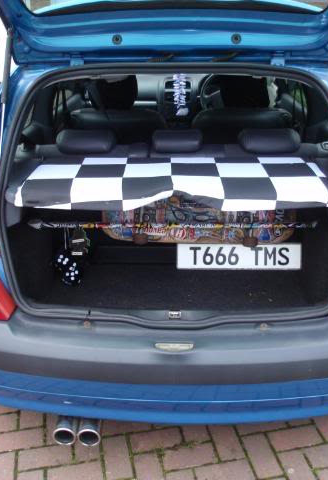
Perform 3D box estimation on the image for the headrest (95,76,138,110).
[{"bbox_3d":[-0.263,-0.795,2.753,0.260,0.190,0.120,0,26,1],"label":"headrest"}]

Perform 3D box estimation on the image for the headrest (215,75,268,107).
[{"bbox_3d":[0.431,-0.800,2.753,0.260,0.190,0.120,0,26,1],"label":"headrest"}]

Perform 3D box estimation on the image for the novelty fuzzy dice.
[{"bbox_3d":[-0.367,0.113,1.992,0.105,0.120,0.085,0,26,1],"label":"novelty fuzzy dice"}]

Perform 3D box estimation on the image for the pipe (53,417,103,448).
[{"bbox_3d":[-0.298,0.625,1.805,0.160,0.085,0.180,0,26,1],"label":"pipe"}]

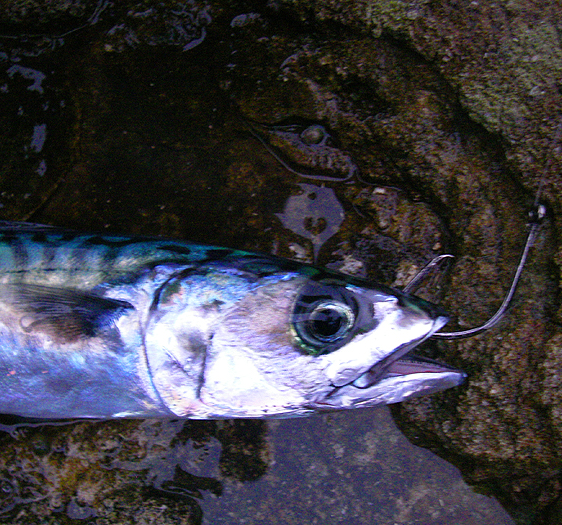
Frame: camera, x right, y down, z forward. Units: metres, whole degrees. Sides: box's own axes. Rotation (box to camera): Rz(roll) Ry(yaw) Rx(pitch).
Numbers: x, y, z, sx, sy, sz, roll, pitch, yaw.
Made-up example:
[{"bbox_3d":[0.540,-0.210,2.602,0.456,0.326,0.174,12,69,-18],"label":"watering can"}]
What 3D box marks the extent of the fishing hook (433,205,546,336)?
[{"bbox_3d":[0.053,0.002,0.220,0.030,0.007,0.052,30,90,12],"label":"fishing hook"}]

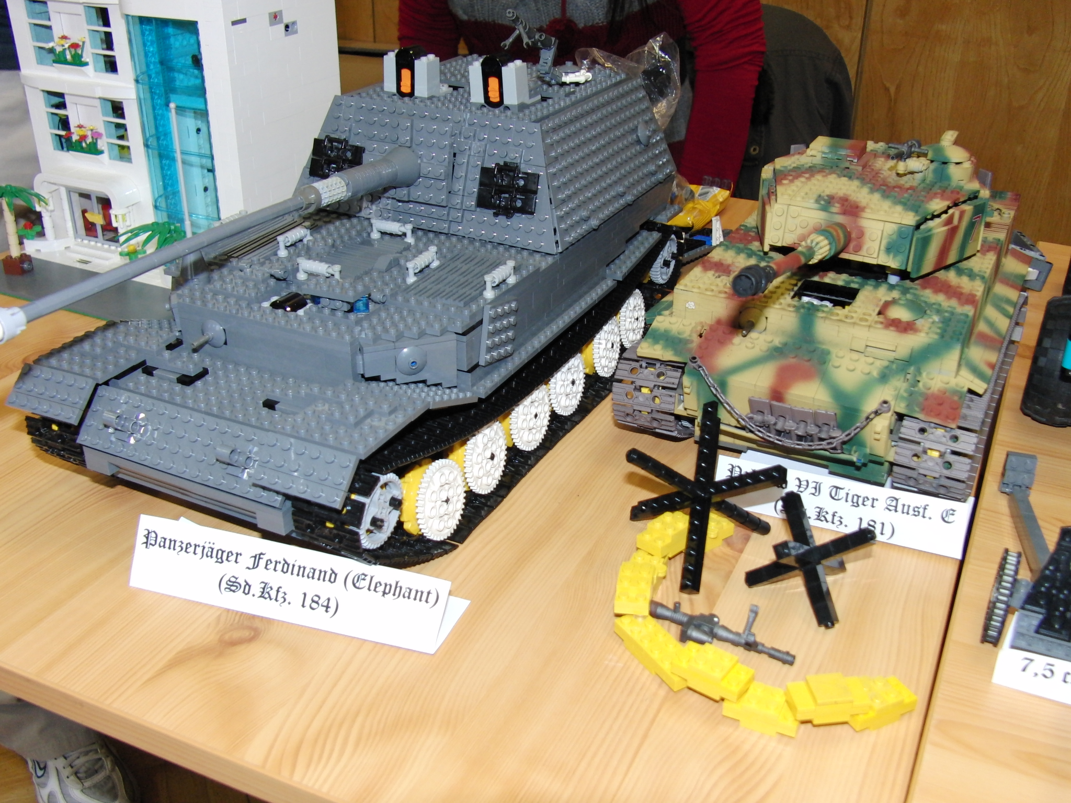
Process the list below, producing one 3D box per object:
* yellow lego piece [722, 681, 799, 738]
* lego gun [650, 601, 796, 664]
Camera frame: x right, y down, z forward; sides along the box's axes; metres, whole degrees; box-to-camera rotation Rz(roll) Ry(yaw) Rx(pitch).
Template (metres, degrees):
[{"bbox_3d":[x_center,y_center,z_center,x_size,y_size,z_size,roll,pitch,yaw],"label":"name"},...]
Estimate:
[{"bbox_3d":[0.099,0.133,0.482,0.032,0.014,0.016,13,32,22],"label":"yellow lego piece"},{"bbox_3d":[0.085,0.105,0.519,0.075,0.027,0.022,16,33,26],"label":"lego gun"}]

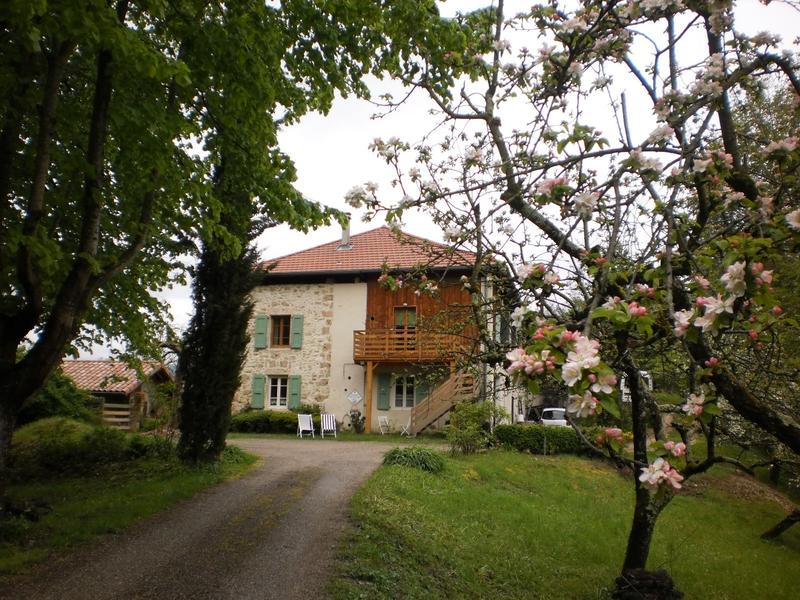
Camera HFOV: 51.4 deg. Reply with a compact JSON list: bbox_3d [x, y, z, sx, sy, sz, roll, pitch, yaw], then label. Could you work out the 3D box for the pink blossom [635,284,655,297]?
[{"bbox_3d":[0.705,-0.027,2.400,0.056,0.033,0.040,-1,-6,16],"label":"pink blossom"}]

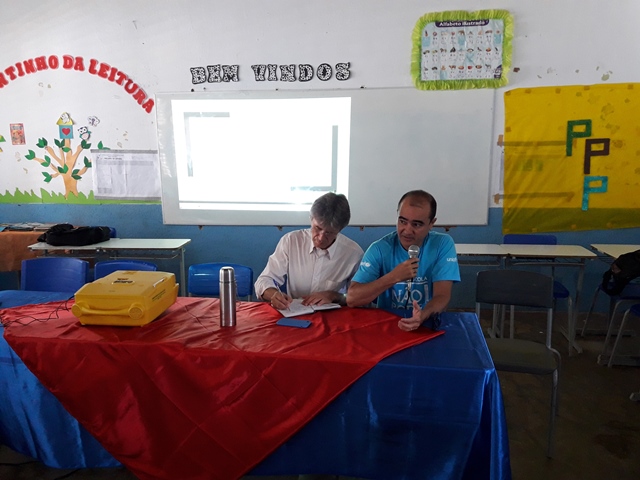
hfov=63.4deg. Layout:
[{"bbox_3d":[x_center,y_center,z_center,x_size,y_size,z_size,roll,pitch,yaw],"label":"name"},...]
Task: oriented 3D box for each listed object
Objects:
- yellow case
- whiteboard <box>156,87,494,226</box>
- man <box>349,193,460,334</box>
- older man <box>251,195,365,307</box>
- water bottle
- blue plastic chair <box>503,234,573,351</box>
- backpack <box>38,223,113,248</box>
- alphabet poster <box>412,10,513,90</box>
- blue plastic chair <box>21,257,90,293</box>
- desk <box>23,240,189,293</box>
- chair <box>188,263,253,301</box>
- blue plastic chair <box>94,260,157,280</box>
[{"bbox_3d":[-0.923,0.275,2.533,0.345,0.145,0.470,0,11,5],"label":"yellow case"},{"bbox_3d":[0.015,-0.725,4.659,3.020,1.210,0.030,0,11,4],"label":"whiteboard"},{"bbox_3d":[0.383,0.425,2.547,0.550,1.340,0.700,0,11,5],"label":"man"},{"bbox_3d":[-0.022,0.419,2.627,0.530,1.330,0.700,1,11,8],"label":"older man"},{"bbox_3d":[-0.409,0.248,2.329,0.073,0.265,0.073,-1,11,0],"label":"water bottle"},{"bbox_3d":[1.640,0.407,3.898,0.430,0.840,0.500,0,11,2],"label":"blue plastic chair"},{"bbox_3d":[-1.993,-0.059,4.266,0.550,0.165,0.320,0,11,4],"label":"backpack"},{"bbox_3d":[1.210,-1.613,4.399,0.830,0.640,0.030,0,11,4],"label":"alphabet poster"},{"bbox_3d":[-1.690,0.585,3.087,0.450,0.860,0.500,1,11,8],"label":"blue plastic chair"},{"bbox_3d":[-1.669,0.398,4.314,1.220,0.760,0.420,0,11,4],"label":"desk"},{"bbox_3d":[-0.635,0.589,3.068,0.430,0.840,0.500,1,11,6],"label":"chair"},{"bbox_3d":[-1.260,0.579,3.147,0.430,0.840,0.500,1,11,7],"label":"blue plastic chair"}]

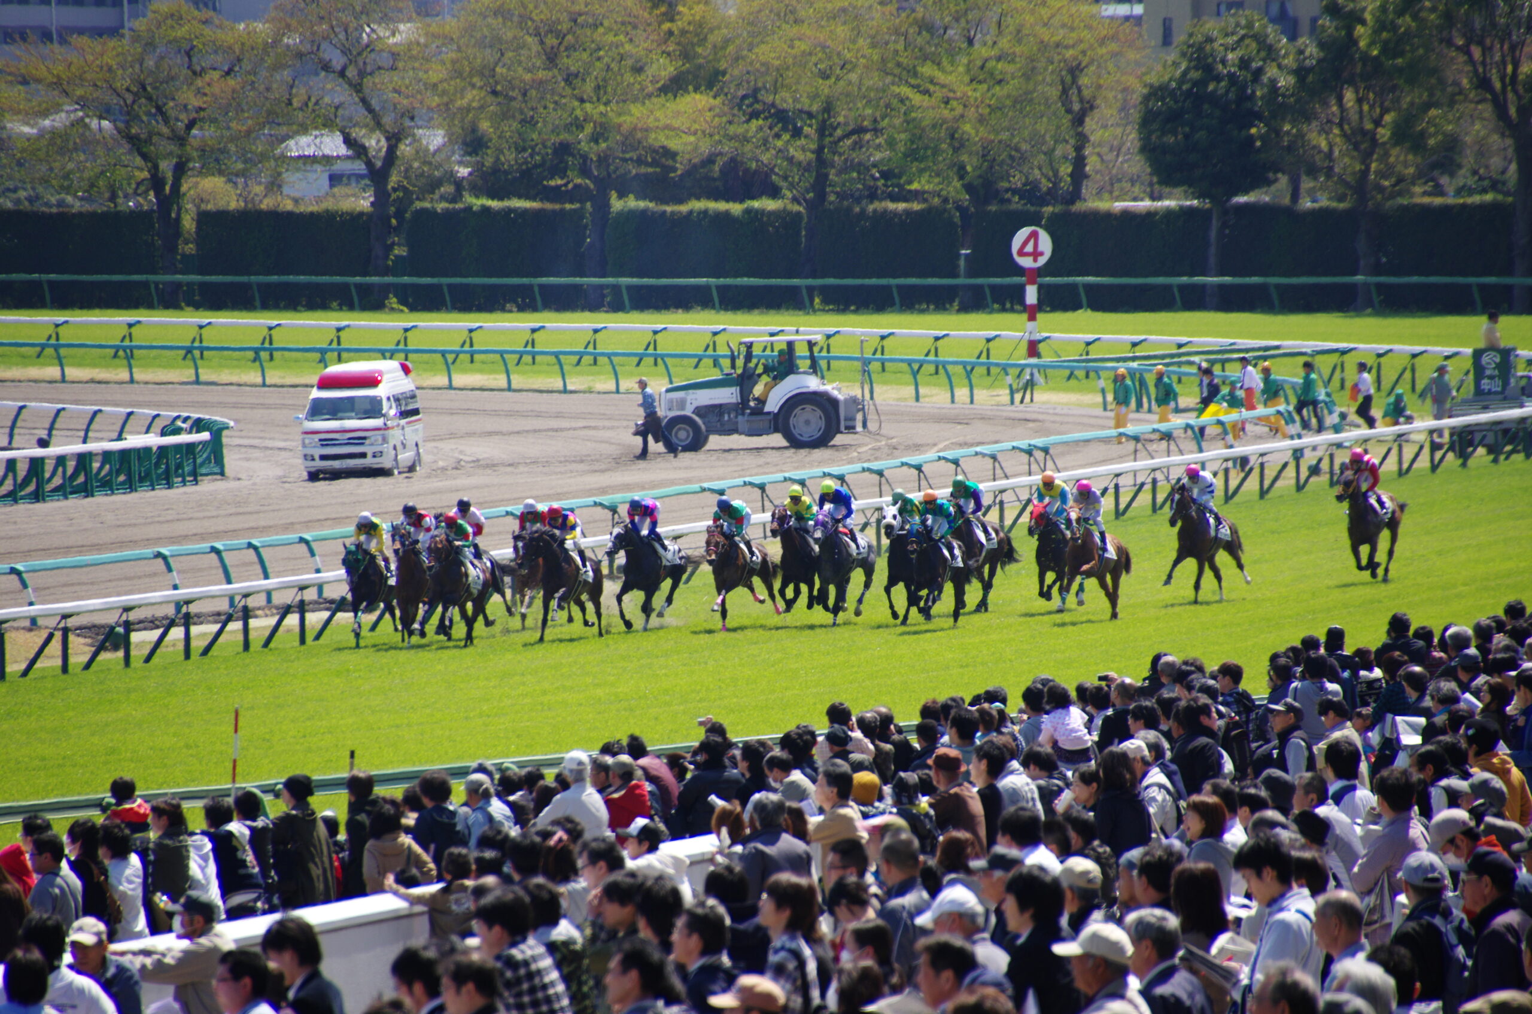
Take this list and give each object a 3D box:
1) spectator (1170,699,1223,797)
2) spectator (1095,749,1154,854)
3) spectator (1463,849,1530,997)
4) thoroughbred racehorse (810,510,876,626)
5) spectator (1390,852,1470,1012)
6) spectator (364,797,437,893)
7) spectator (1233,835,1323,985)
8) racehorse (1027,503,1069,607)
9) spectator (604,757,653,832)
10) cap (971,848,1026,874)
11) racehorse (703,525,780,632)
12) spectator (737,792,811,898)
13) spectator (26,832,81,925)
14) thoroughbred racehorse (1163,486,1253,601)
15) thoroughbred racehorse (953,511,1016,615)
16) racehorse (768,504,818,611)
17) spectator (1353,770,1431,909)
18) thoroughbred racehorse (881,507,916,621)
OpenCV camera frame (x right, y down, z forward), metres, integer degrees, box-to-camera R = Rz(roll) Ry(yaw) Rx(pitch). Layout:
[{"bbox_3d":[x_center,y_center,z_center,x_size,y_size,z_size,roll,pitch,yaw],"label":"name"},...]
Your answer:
[{"bbox_3d":[2.810,2.084,112.027,0.320,1.700,0.480,-2,3,-45],"label":"spectator"},{"bbox_3d":[2.350,2.395,113.139,0.460,1.620,0.320,-1,1,-27],"label":"spectator"},{"bbox_3d":[2.908,2.188,68.026,0.320,1.680,0.480,1,2,37],"label":"spectator"},{"bbox_3d":[1.324,1.036,295.000,0.600,1.970,2.500,1,2,14],"label":"thoroughbred racehorse"},{"bbox_3d":[2.860,2.344,74.530,0.500,1.700,0.380,-2,3,-43],"label":"spectator"},{"bbox_3d":[-2.586,2.855,121.255,0.500,1.620,0.340,-1,1,-30],"label":"spectator"},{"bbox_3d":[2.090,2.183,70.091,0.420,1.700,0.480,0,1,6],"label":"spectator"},{"bbox_3d":[4.941,0.821,288.000,0.620,1.820,2.400,1,2,19],"label":"racehorse"},{"bbox_3d":[-0.981,2.576,121.026,0.480,1.660,0.320,-2,2,-41],"label":"spectator"},{"bbox_3d":[1.131,1.724,84.000,0.270,0.130,0.180,1,2,16],"label":"cap"},{"bbox_3d":[-0.421,1.190,295.000,0.600,1.840,2.500,1,2,18],"label":"racehorse"},{"bbox_3d":[0.061,2.566,102.634,0.520,1.700,0.360,-1,1,-34],"label":"spectator"},{"bbox_3d":[-4.689,2.990,113.139,0.320,1.700,0.500,1,1,32],"label":"spectator"},{"bbox_3d":[7.483,0.607,291.000,0.620,2.040,2.450,1,2,22],"label":"thoroughbred racehorse"},{"bbox_3d":[3.516,0.840,286.229,0.600,1.900,2.400,0,1,20],"label":"thoroughbred racehorse"},{"bbox_3d":[0.660,0.876,283.000,0.620,1.820,2.400,1,2,19],"label":"racehorse"},{"bbox_3d":[3.042,2.119,83.530,0.470,1.700,0.330,-2,3,-45],"label":"spectator"},{"bbox_3d":[2.481,0.938,284.000,0.620,1.950,2.400,1,2,19],"label":"thoroughbred racehorse"}]

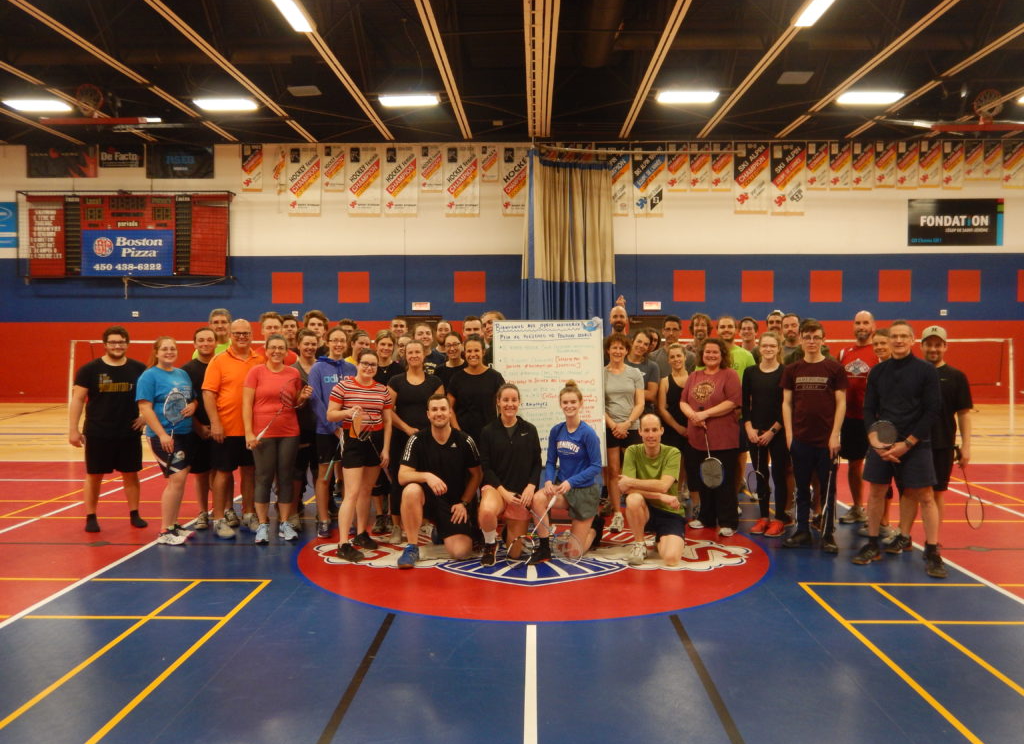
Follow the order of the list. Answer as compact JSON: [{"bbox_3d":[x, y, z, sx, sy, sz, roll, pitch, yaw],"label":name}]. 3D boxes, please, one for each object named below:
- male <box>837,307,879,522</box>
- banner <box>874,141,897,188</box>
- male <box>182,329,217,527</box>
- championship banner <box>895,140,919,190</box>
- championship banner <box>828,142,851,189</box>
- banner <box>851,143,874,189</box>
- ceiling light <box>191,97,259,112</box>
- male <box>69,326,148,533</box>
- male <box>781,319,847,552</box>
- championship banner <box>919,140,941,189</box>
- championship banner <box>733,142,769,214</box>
[{"bbox_3d":[3.100,0.389,7.577,0.540,1.850,0.380,1,2,20],"label":"male"},{"bbox_3d":[8.963,-4.968,20.579,0.492,1.125,0.050,0,2,1],"label":"banner"},{"bbox_3d":[-2.568,0.462,7.297,0.500,1.700,0.360,0,2,-10],"label":"male"},{"bbox_3d":[9.432,-4.924,20.453,0.538,1.128,0.030,0,2,1],"label":"championship banner"},{"bbox_3d":[7.853,-4.945,20.532,0.533,1.159,0.040,0,2,1],"label":"championship banner"},{"bbox_3d":[8.386,-4.914,20.479,0.526,1.136,0.030,0,2,1],"label":"banner"},{"bbox_3d":[-5.778,-5.420,17.298,1.220,0.110,0.550,0,2,1],"label":"ceiling light"},{"bbox_3d":[-3.496,0.462,7.433,0.660,1.710,0.380,-1,2,-19],"label":"male"},{"bbox_3d":[2.303,0.466,6.567,0.490,1.740,0.340,0,2,14],"label":"male"},{"bbox_3d":[9.980,-4.963,20.478,0.534,1.142,0.040,0,2,1],"label":"championship banner"},{"bbox_3d":[5.597,-4.531,20.067,0.844,1.685,0.040,0,2,1],"label":"championship banner"}]

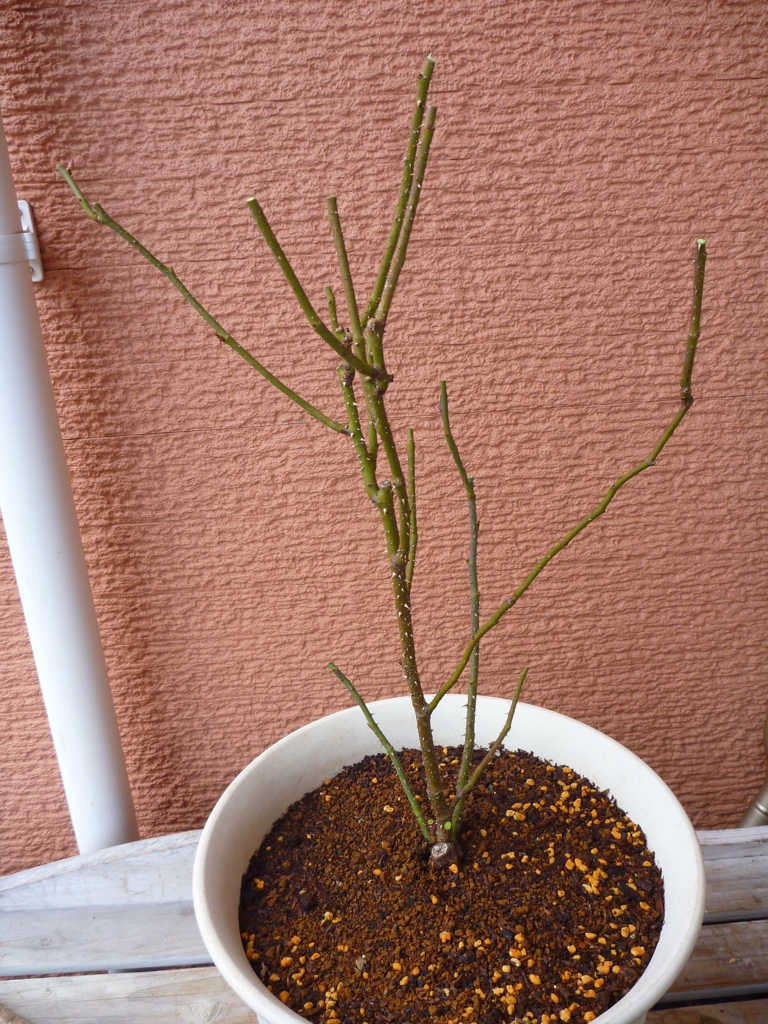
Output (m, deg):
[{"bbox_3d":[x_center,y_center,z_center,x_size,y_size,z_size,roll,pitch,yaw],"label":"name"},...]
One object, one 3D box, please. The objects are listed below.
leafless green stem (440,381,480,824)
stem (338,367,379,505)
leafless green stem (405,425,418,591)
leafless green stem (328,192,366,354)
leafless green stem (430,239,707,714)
[{"bbox_3d":[0.045,0.064,0.469,0.019,0.278,0.030,-3,21,0],"label":"leafless green stem"},{"bbox_3d":[-0.013,-0.040,0.428,0.007,0.071,0.012,-13,19,4],"label":"stem"},{"bbox_3d":[0.015,0.000,0.439,0.006,0.090,0.009,0,21,-1],"label":"leafless green stem"},{"bbox_3d":[-0.018,-0.114,0.404,0.004,0.075,0.010,-9,18,2],"label":"leafless green stem"},{"bbox_3d":[0.087,-0.004,0.434,0.136,0.256,0.050,-3,21,0],"label":"leafless green stem"}]

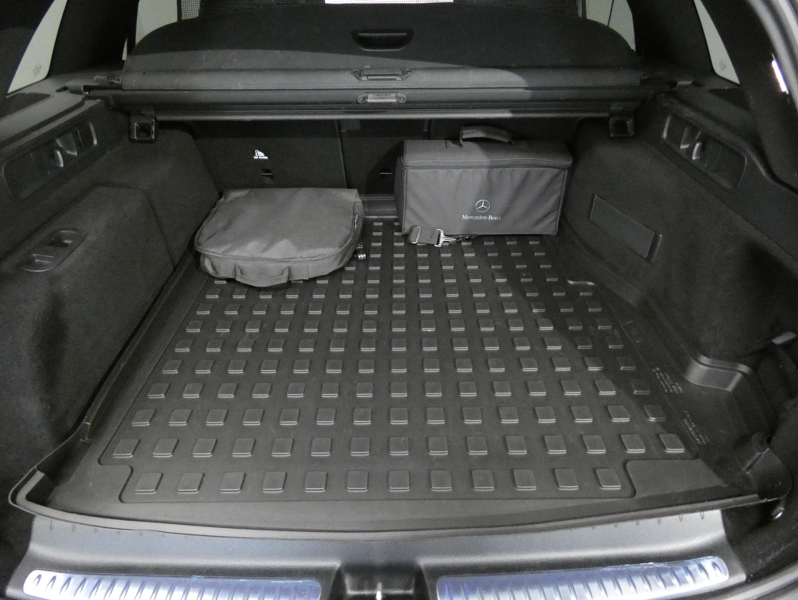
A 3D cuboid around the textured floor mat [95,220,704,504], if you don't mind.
[{"bbox_3d":[0.000,0.021,1.087,0.982,0.021,0.962,0,36,0],"label":"textured floor mat"}]

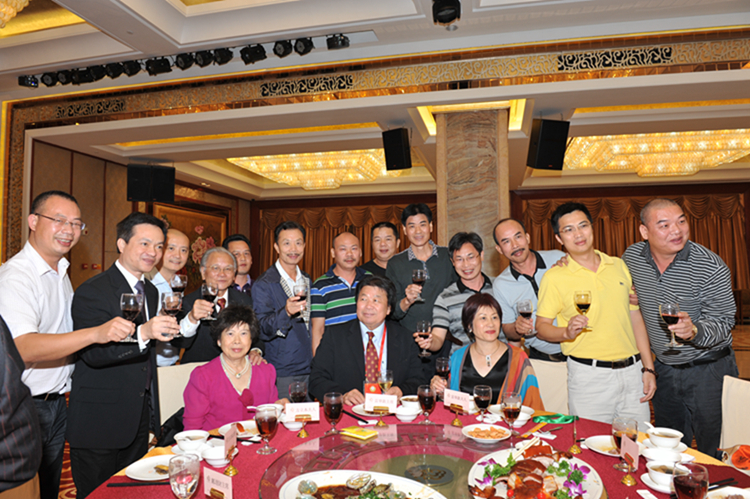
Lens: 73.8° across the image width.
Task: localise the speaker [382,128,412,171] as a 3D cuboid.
[{"bbox_3d":[0.274,-1.195,6.000,0.265,0.465,0.240,-1,11,28],"label":"speaker"}]

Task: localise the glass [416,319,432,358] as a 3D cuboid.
[{"bbox_3d":[0.235,0.422,2.370,0.071,0.160,0.071,0,-3,0],"label":"glass"}]

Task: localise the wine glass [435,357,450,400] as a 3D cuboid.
[{"bbox_3d":[0.304,0.569,2.220,0.066,0.168,0.066,0,-3,0],"label":"wine glass"}]

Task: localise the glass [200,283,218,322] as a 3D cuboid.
[{"bbox_3d":[-0.714,0.225,2.160,0.071,0.153,0.071,0,-3,0],"label":"glass"}]

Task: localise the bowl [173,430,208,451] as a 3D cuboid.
[{"bbox_3d":[-0.630,0.658,1.720,0.114,0.051,0.114,0,-3,0],"label":"bowl"}]

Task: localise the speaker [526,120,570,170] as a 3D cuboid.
[{"bbox_3d":[2.255,-1.370,6.530,0.360,0.610,0.350,2,17,-6],"label":"speaker"}]

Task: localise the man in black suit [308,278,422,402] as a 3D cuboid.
[{"bbox_3d":[-0.035,0.799,2.346,0.600,1.340,0.750,0,-3,-5],"label":"man in black suit"}]

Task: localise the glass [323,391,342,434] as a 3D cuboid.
[{"bbox_3d":[-0.155,0.620,1.893,0.073,0.144,0.073,0,-3,0],"label":"glass"}]

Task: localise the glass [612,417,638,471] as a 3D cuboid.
[{"bbox_3d":[0.789,0.613,1.575,0.073,0.157,0.073,0,-3,0],"label":"glass"}]

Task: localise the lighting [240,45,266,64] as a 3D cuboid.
[{"bbox_3d":[-1.422,-2.283,5.850,0.270,0.200,0.200,-11,-3,-12],"label":"lighting"}]

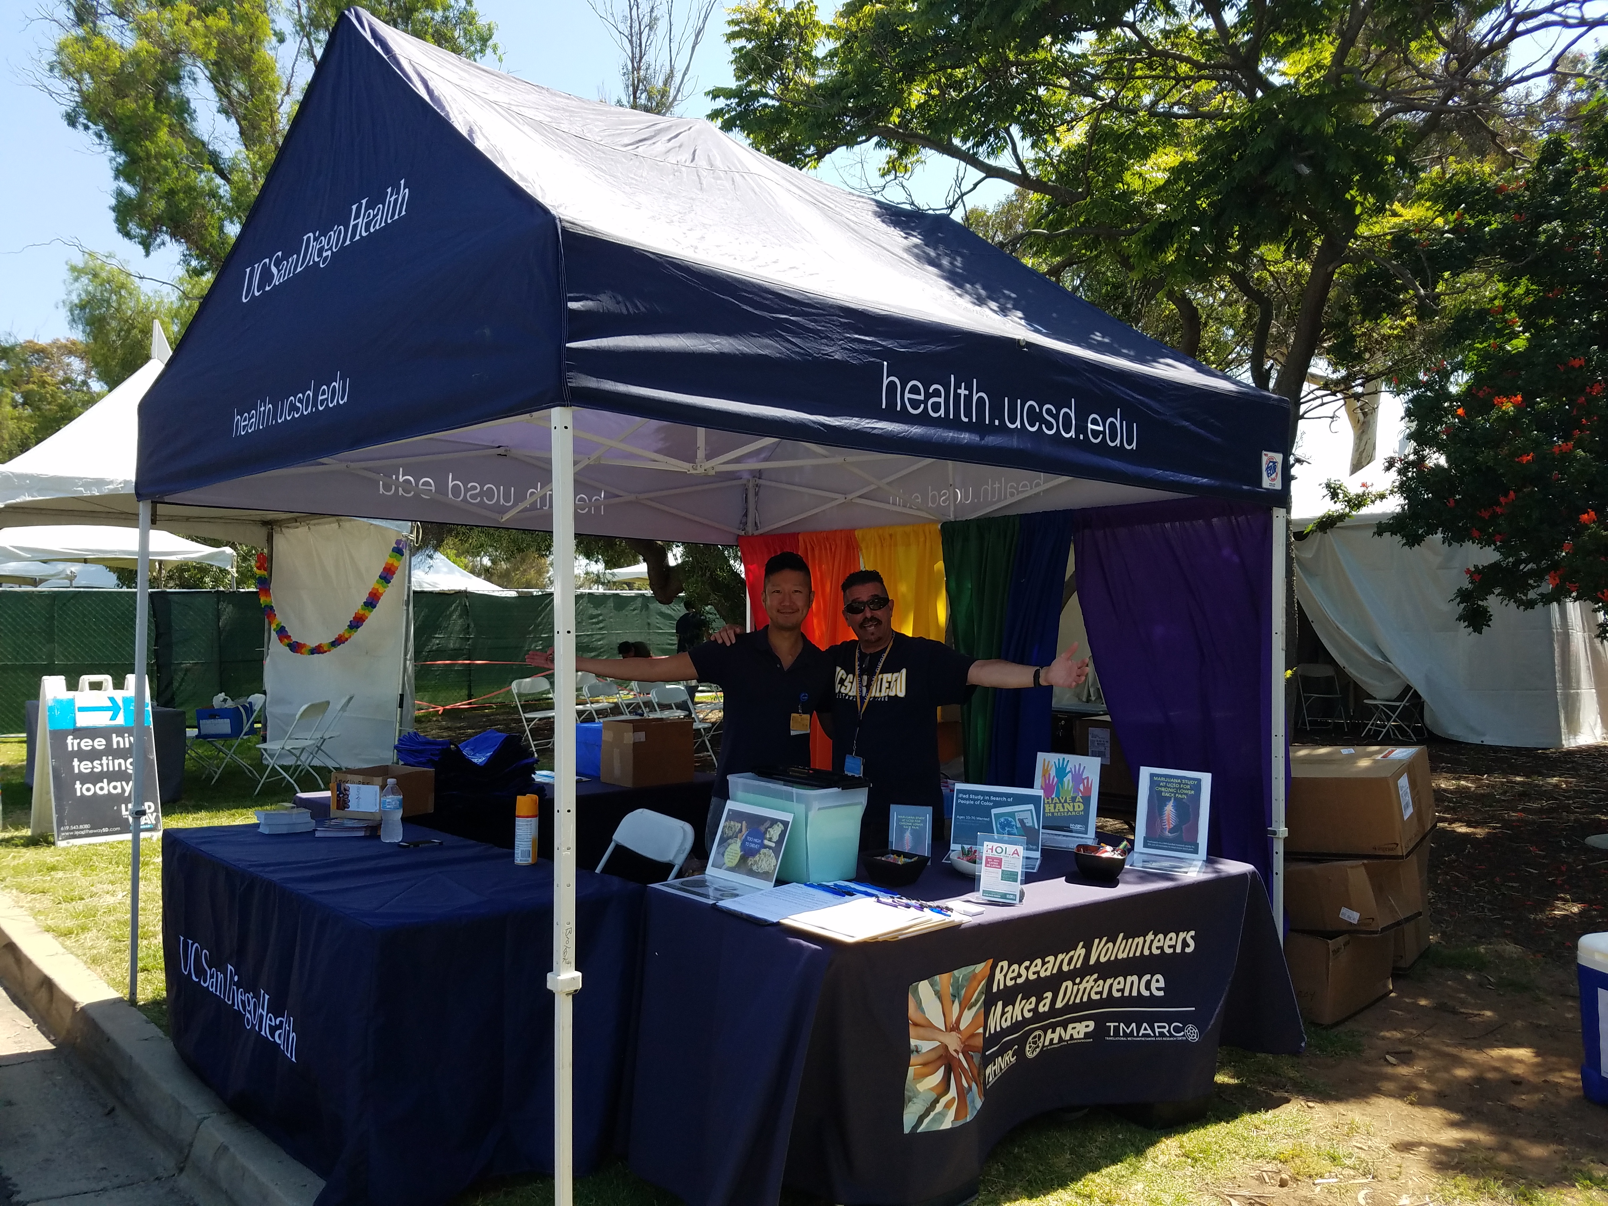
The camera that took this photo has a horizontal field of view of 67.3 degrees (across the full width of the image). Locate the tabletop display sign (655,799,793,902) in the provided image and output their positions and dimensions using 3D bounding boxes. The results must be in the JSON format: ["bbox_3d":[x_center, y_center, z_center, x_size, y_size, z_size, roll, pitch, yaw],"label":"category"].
[{"bbox_3d":[-0.232,0.691,3.388,0.295,0.203,0.279,1,-1,-45],"label":"tabletop display sign"}]

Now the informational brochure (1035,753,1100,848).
[{"bbox_3d":[0.847,0.634,3.890,0.218,0.262,0.150,0,-1,27],"label":"informational brochure"}]

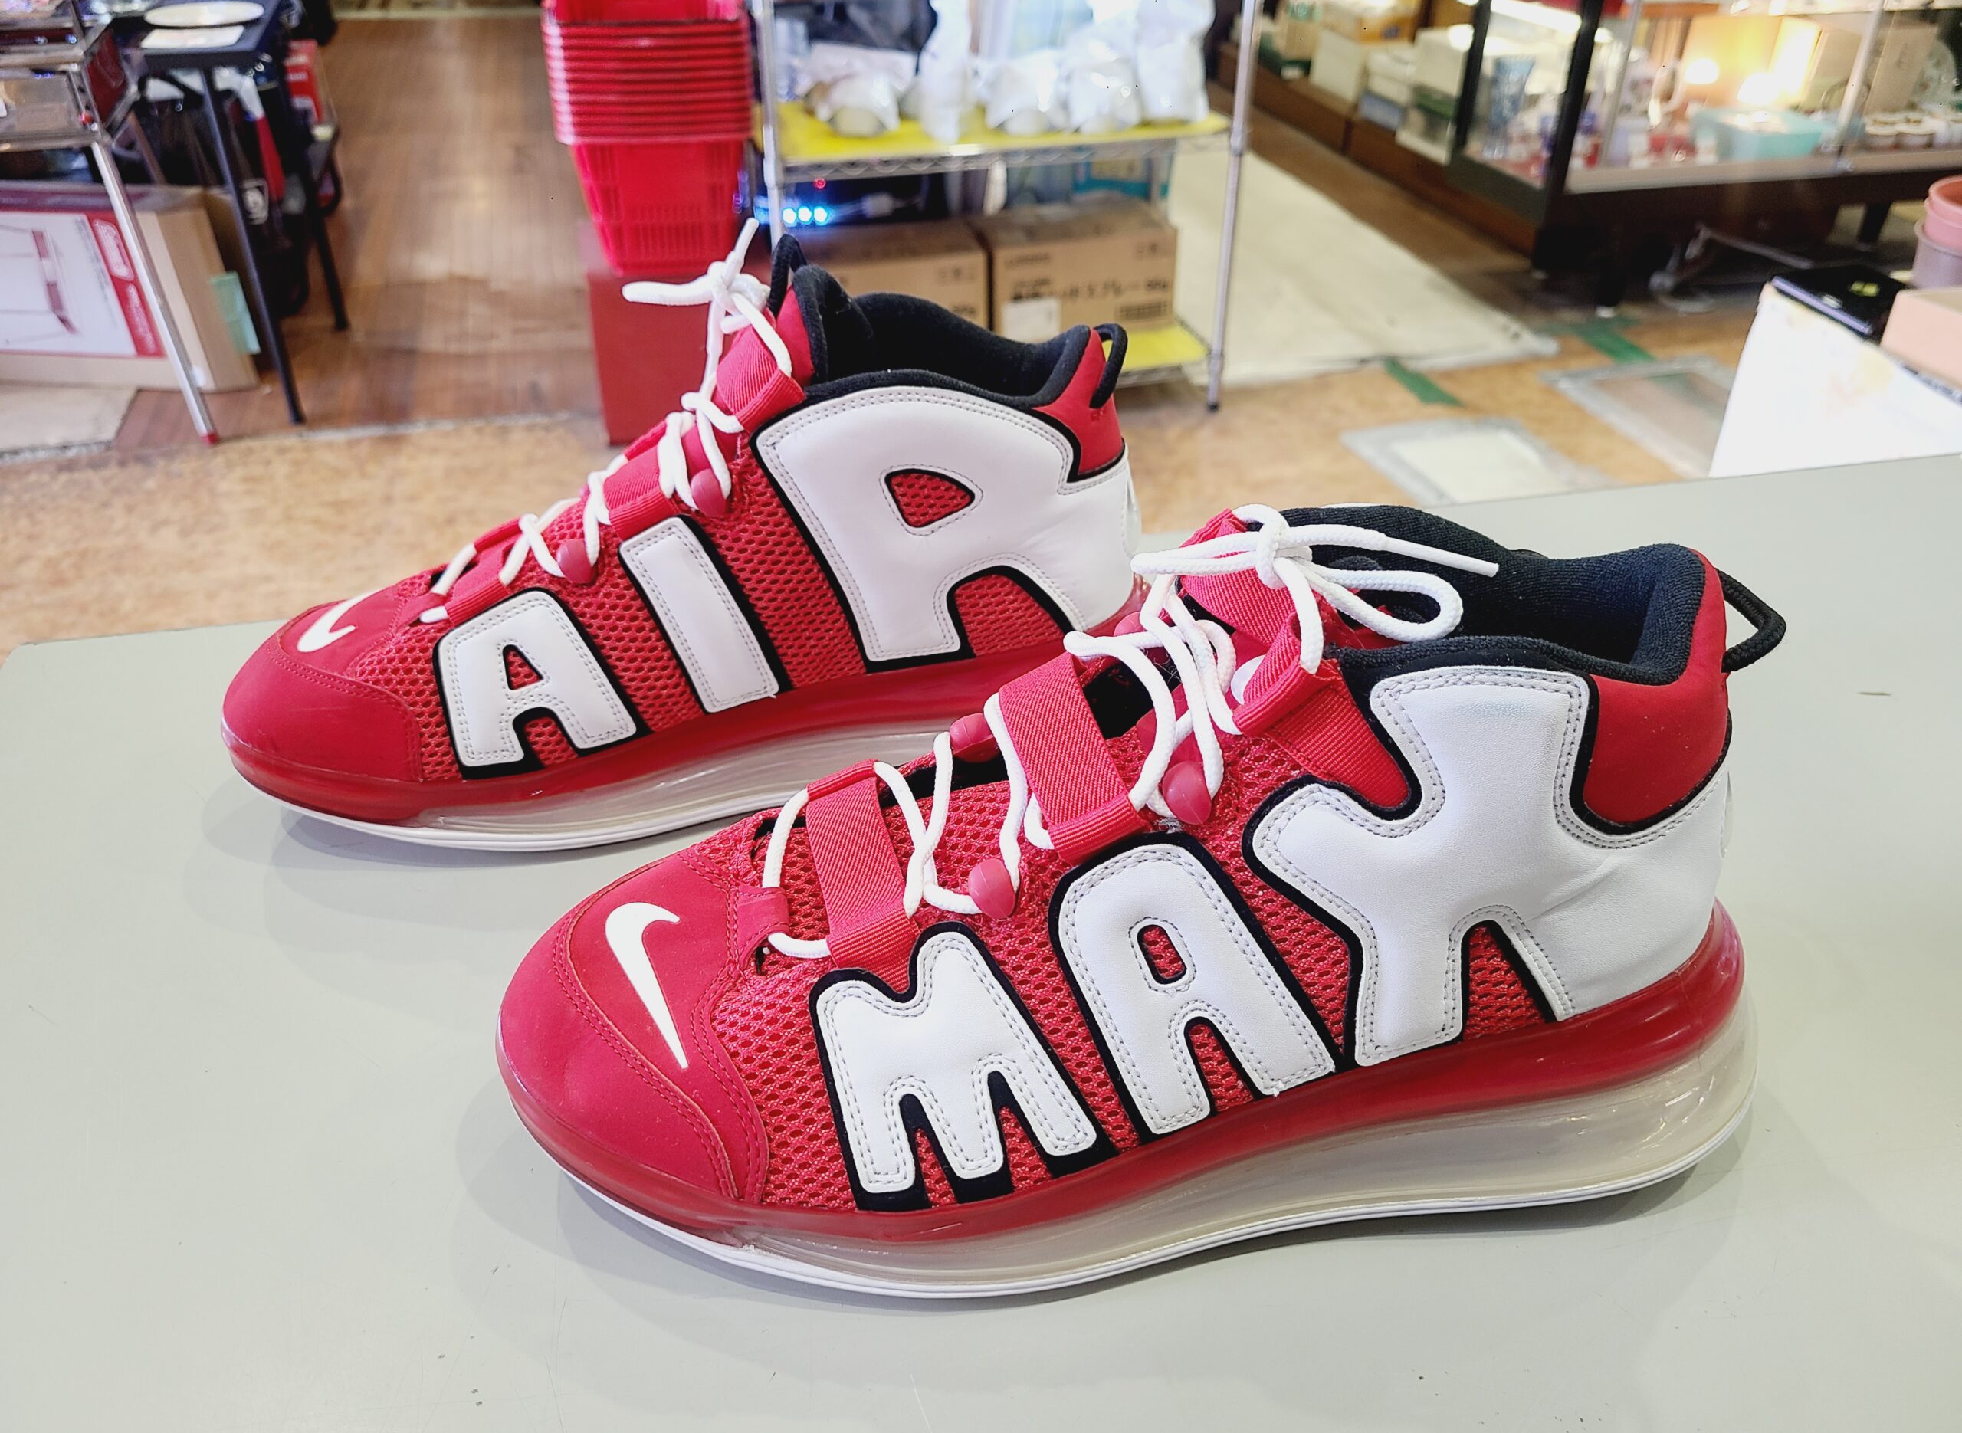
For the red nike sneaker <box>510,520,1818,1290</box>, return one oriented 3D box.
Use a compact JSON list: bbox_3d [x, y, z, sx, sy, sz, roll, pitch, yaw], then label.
[{"bbox_3d":[0.041,0.025,0.335,0.306,0.160,0.114,-2,30,-5],"label":"red nike sneaker"}]

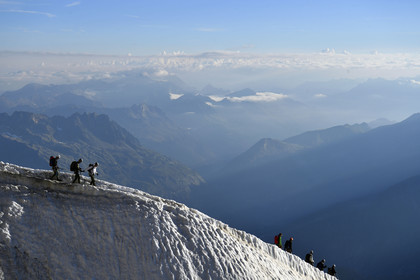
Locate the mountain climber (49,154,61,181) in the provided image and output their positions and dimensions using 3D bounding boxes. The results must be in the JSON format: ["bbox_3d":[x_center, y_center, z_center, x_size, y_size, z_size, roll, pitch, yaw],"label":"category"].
[{"bbox_3d":[-10.392,1.899,55.000,0.850,1.740,0.600,-2,7,-13],"label":"mountain climber"}]

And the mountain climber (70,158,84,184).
[{"bbox_3d":[-9.073,2.153,56.000,0.950,1.710,0.620,-2,7,-13],"label":"mountain climber"}]

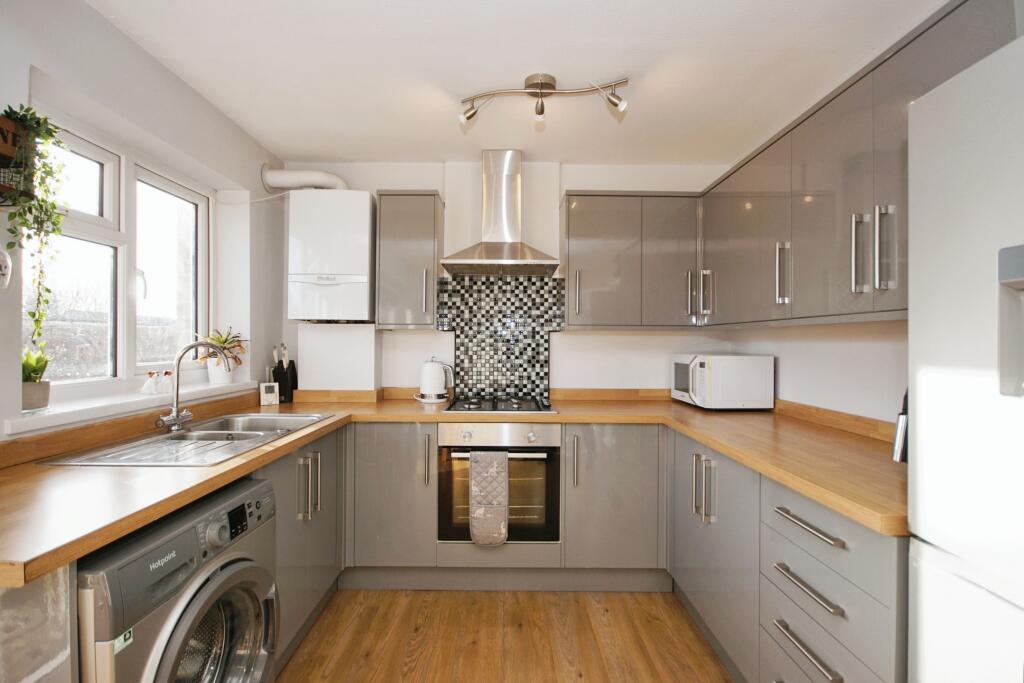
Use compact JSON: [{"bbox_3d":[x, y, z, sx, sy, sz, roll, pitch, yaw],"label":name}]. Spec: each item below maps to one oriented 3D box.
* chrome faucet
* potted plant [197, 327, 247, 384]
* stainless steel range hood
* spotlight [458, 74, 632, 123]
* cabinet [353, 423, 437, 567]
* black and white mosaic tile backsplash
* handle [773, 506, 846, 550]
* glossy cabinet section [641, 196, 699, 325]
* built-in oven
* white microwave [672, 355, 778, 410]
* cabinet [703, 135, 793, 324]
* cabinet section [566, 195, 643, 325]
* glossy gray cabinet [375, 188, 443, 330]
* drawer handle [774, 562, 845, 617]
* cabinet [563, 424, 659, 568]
[{"bbox_3d":[-1.200,0.170,1.645,0.240,0.340,0.170,0,0,-1],"label":"chrome faucet"},{"bbox_3d":[-1.485,0.075,2.190,0.230,0.290,0.230,0,0,0],"label":"potted plant"},{"bbox_3d":[-0.060,-0.752,2.400,0.600,0.715,0.480,0,0,0],"label":"stainless steel range hood"},{"bbox_3d":[0.124,-1.020,1.815,0.710,0.150,0.160,0,0,7],"label":"spotlight"},{"bbox_3d":[-0.567,0.746,2.365,0.405,0.715,0.580,0,0,0],"label":"cabinet"},{"bbox_3d":[-0.060,-0.028,2.630,0.735,0.770,0.015,0,0,0],"label":"black and white mosaic tile backsplash"},{"bbox_3d":[0.756,0.469,1.090,0.036,0.016,0.225,0,0,-1],"label":"handle"},{"bbox_3d":[0.861,-0.437,2.488,0.305,0.709,0.315,0,0,0],"label":"glossy cabinet section"},{"bbox_3d":[-0.061,0.690,2.345,0.600,0.595,0.560,0,0,0],"label":"built-in oven"},{"bbox_3d":[1.170,0.213,2.410,0.375,0.275,0.440,0,0,2],"label":"white microwave"},{"bbox_3d":[1.207,-0.436,1.965,0.310,0.720,0.700,0,0,-1],"label":"cabinet"},{"bbox_3d":[0.505,-0.439,2.485,0.408,0.709,0.315,0,0,0],"label":"cabinet section"},{"bbox_3d":[-0.573,-0.446,2.475,0.312,0.750,0.330,0,0,0],"label":"glossy gray cabinet"},{"bbox_3d":[0.736,0.609,1.067,0.034,0.016,0.216,0,0,0],"label":"drawer handle"},{"bbox_3d":[0.476,0.744,2.360,0.460,0.715,0.580,0,0,-1],"label":"cabinet"}]

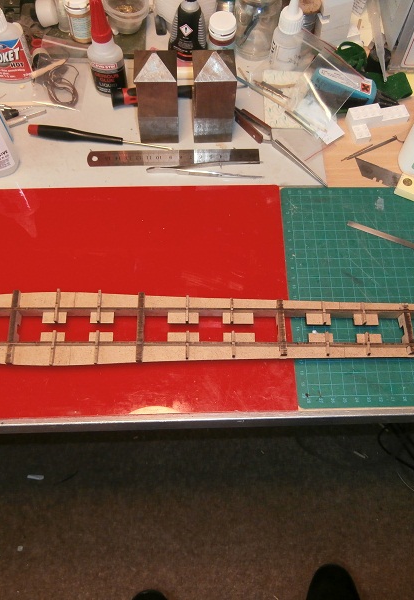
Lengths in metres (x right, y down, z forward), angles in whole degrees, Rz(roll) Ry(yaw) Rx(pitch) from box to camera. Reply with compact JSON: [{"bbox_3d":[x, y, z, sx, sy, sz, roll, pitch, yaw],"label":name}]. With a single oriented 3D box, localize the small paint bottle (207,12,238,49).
[{"bbox_3d":[0.017,-0.283,0.602,0.033,0.044,0.033,0,65,-1],"label":"small paint bottle"}]

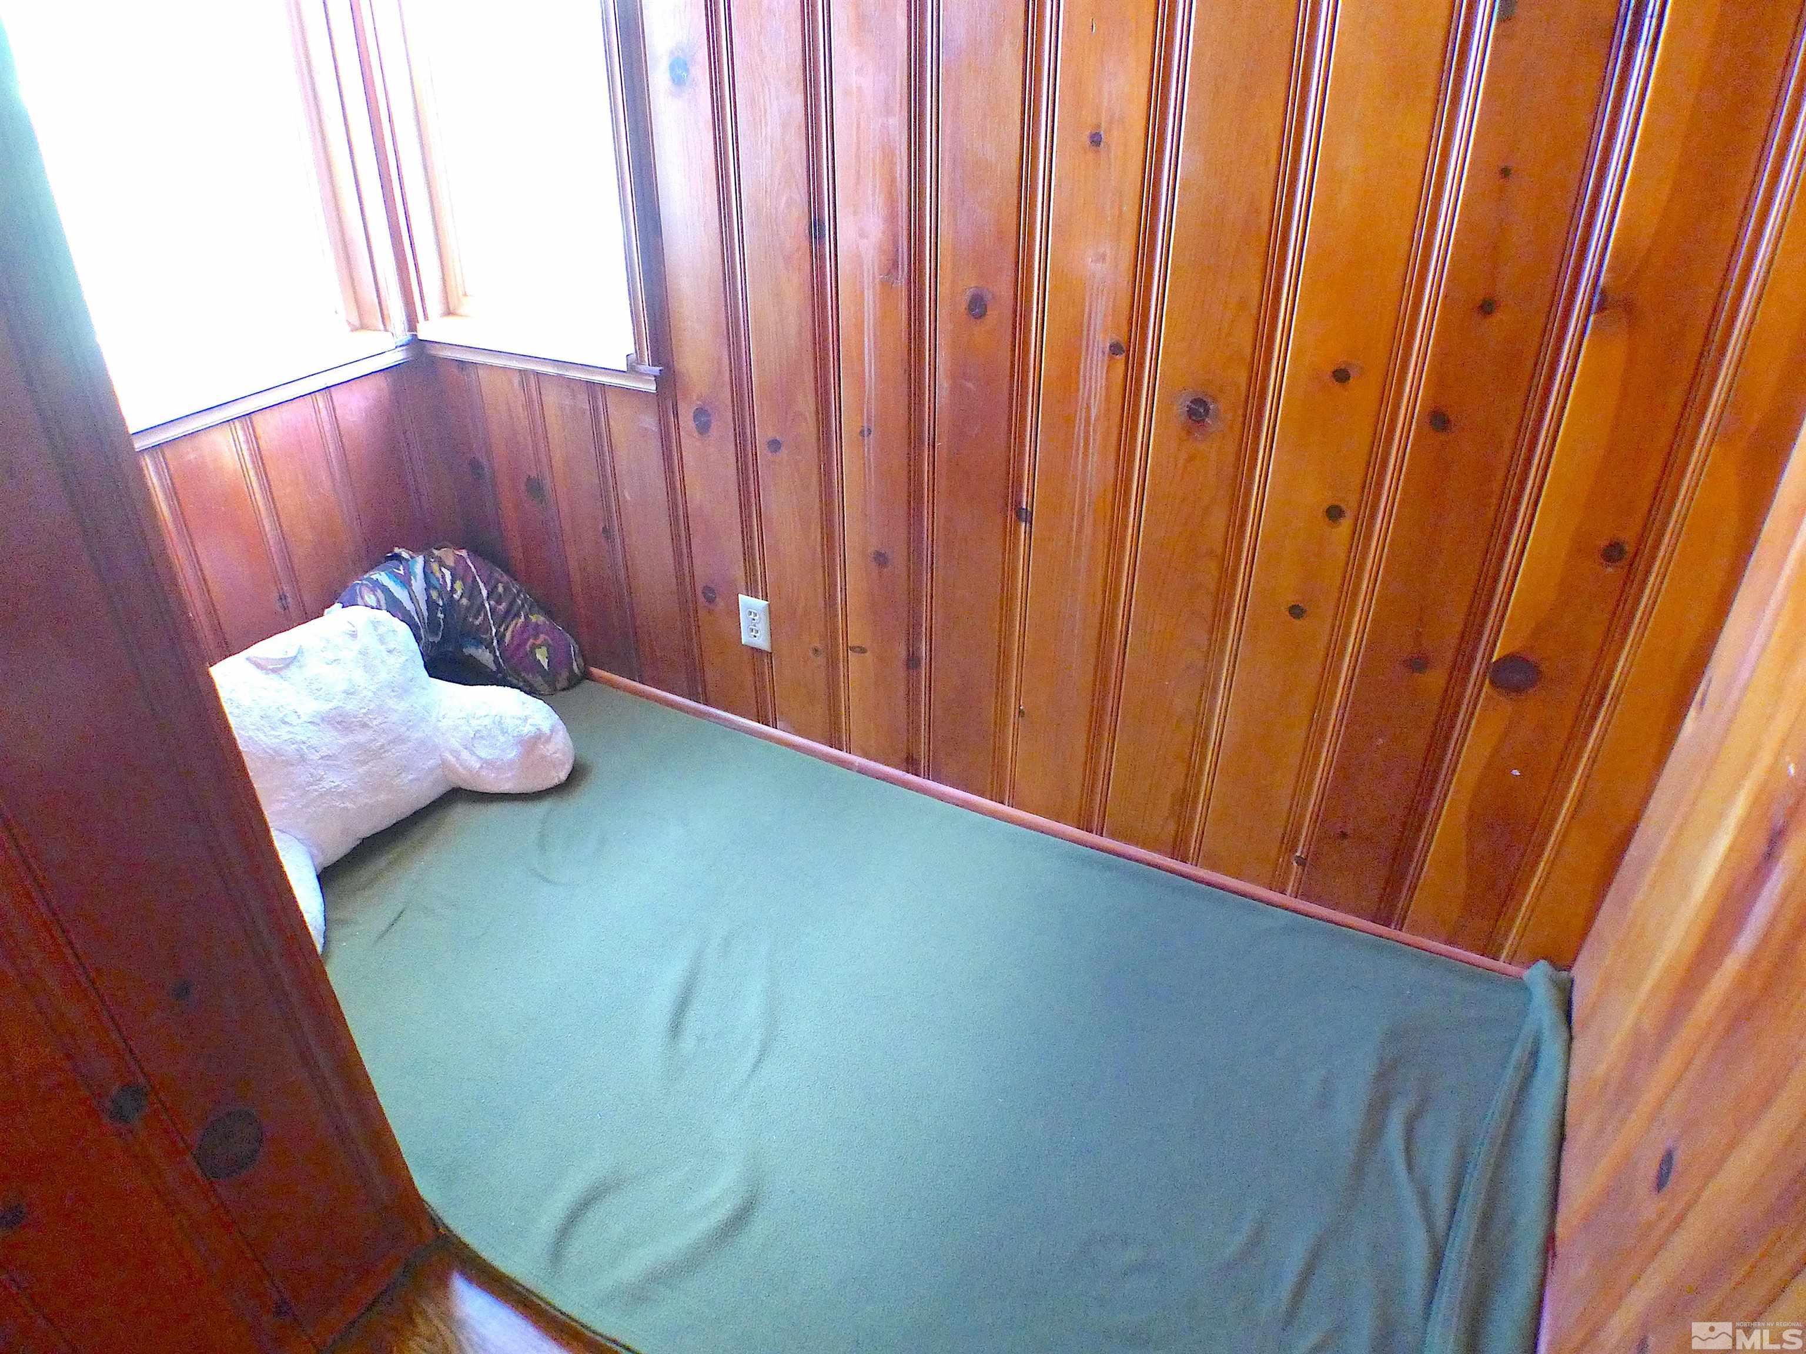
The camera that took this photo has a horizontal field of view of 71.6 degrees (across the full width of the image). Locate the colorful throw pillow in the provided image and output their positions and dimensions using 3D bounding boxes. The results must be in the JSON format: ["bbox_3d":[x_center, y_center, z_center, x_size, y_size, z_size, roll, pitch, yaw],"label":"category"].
[{"bbox_3d":[-0.950,-0.067,2.602,0.480,0.310,0.340,-27,41,-36],"label":"colorful throw pillow"}]

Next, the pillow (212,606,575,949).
[{"bbox_3d":[-0.993,0.140,2.208,0.460,0.370,0.700,19,37,28],"label":"pillow"}]

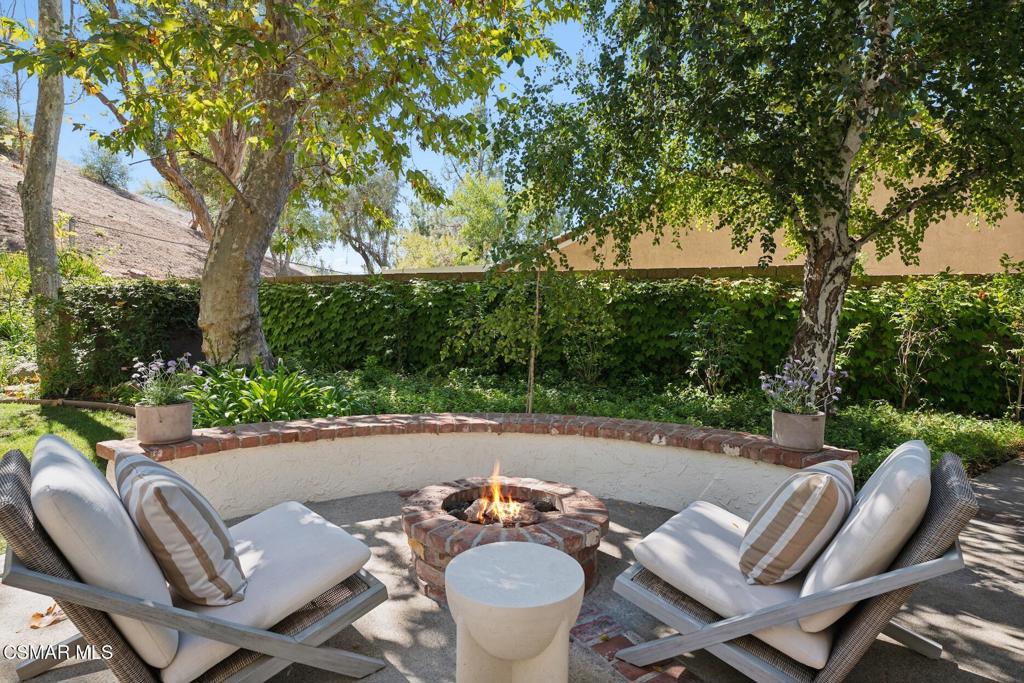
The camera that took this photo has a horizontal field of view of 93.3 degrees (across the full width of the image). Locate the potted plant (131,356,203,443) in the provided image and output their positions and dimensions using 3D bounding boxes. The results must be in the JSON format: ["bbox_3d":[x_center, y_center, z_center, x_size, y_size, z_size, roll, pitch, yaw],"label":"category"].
[{"bbox_3d":[-1.972,0.312,2.760,0.340,0.490,0.340,0,0,0],"label":"potted plant"}]

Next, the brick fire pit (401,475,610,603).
[{"bbox_3d":[-0.026,0.871,2.185,0.915,0.272,0.915,0,0,0],"label":"brick fire pit"}]

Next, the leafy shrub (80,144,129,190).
[{"bbox_3d":[-20.223,-8.635,24.000,2.100,2.250,2.000,0,0,0],"label":"leafy shrub"}]

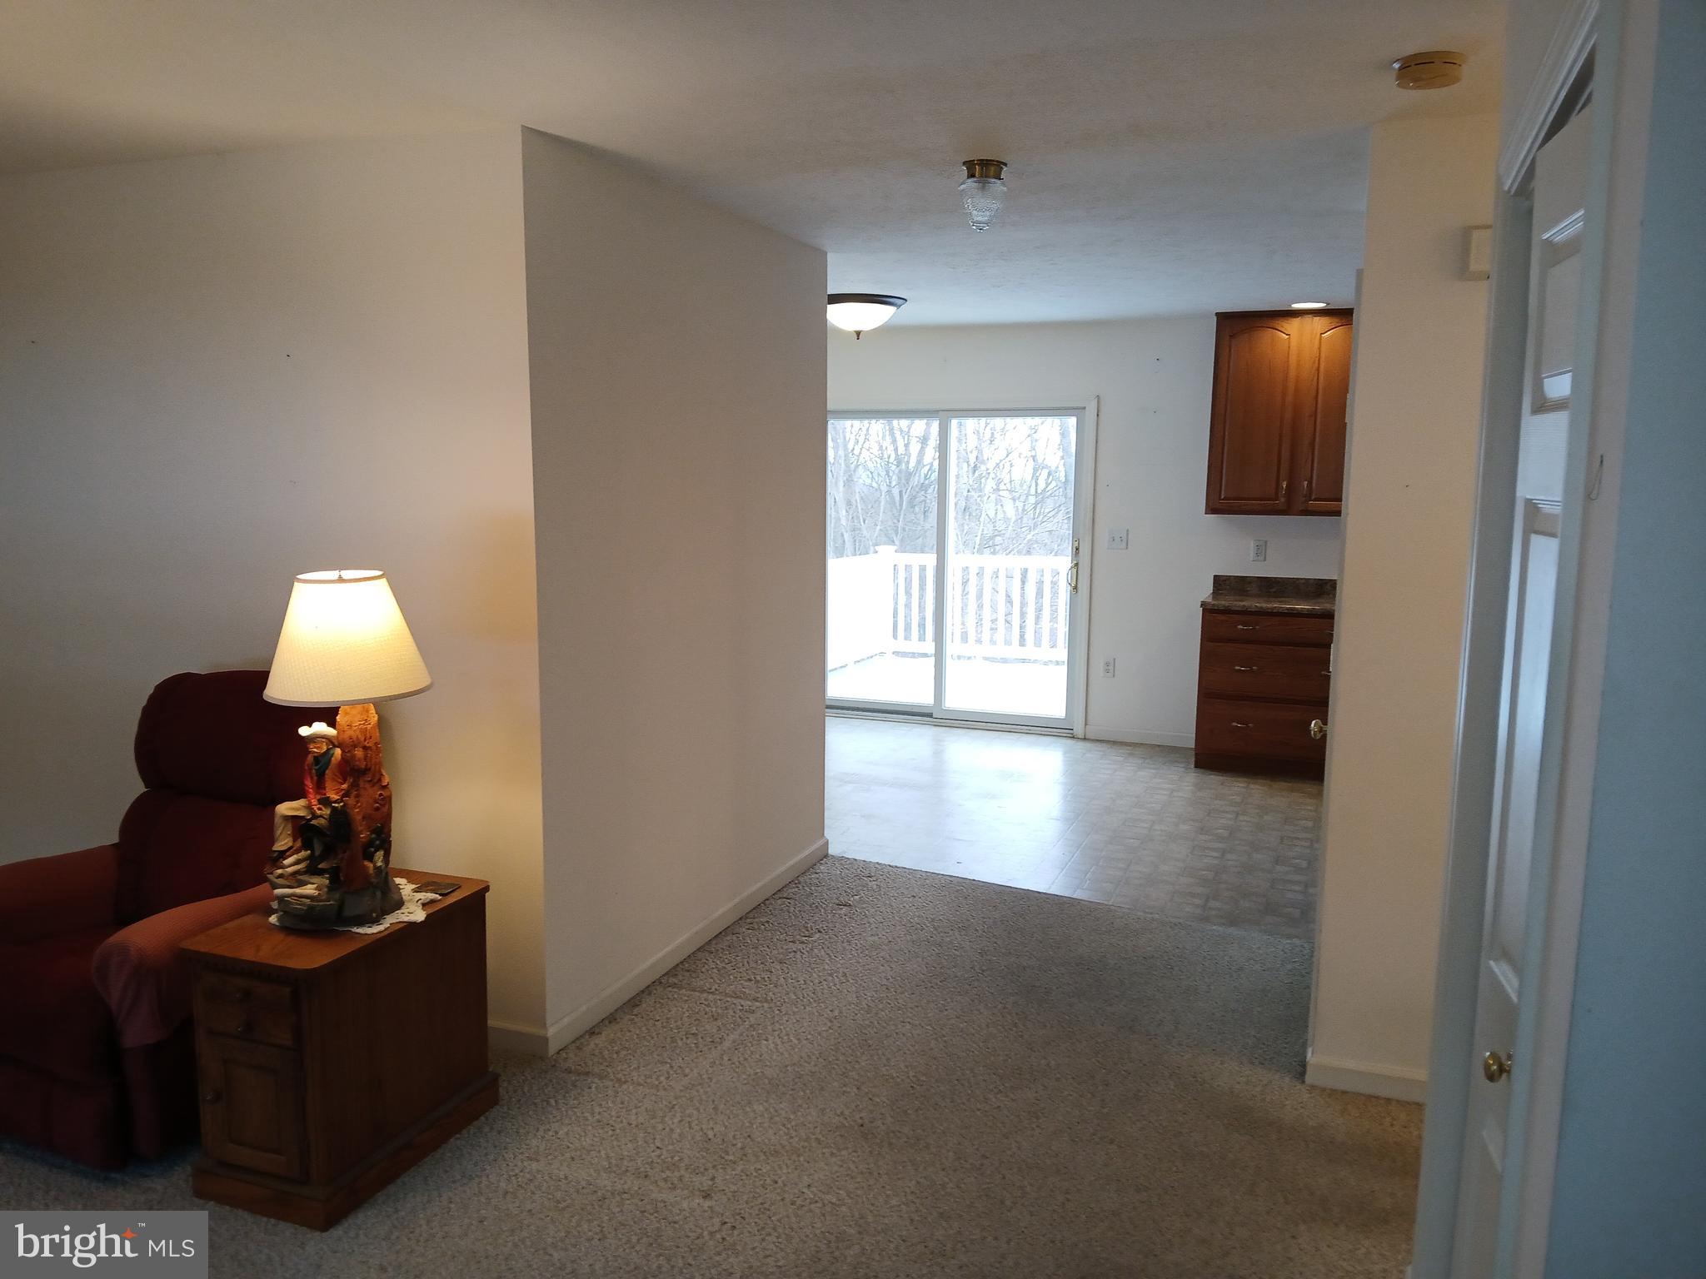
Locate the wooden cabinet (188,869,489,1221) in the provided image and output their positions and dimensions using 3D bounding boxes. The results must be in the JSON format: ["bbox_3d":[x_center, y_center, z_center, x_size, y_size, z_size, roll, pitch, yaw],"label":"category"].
[{"bbox_3d":[-1.197,0.929,3.044,0.386,0.594,0.617,4,9,21],"label":"wooden cabinet"}]

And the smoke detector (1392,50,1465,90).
[{"bbox_3d":[1.183,-1.160,2.629,0.130,0.053,0.130,4,9,21],"label":"smoke detector"}]

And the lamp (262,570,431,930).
[{"bbox_3d":[-1.163,0.245,2.949,0.380,0.789,0.370,4,9,21],"label":"lamp"}]

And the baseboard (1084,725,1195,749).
[{"bbox_3d":[1.727,0.586,7.600,0.708,0.078,0.018,4,9,21],"label":"baseboard"}]

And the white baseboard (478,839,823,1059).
[{"bbox_3d":[-0.566,0.999,4.518,0.206,0.063,2.028,4,9,21],"label":"white baseboard"}]

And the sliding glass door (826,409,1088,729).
[{"bbox_3d":[0.561,-0.432,7.960,1.732,1.964,0.116,4,9,21],"label":"sliding glass door"}]

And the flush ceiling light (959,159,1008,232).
[{"bbox_3d":[0.363,-1.237,3.597,0.140,0.185,0.140,1,8,0],"label":"flush ceiling light"}]

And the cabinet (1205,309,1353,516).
[{"bbox_3d":[2.414,-1.209,6.925,0.894,1.071,0.317,4,9,21],"label":"cabinet"}]

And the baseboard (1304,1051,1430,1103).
[{"bbox_3d":[1.375,1.174,3.380,0.350,0.071,0.021,4,9,21],"label":"baseboard"}]

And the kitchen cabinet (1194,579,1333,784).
[{"bbox_3d":[2.366,0.204,6.963,0.907,1.023,0.635,4,9,21],"label":"kitchen cabinet"}]

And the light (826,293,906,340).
[{"bbox_3d":[0.029,-1.671,6.712,0.515,0.191,0.515,1,8,0],"label":"light"}]

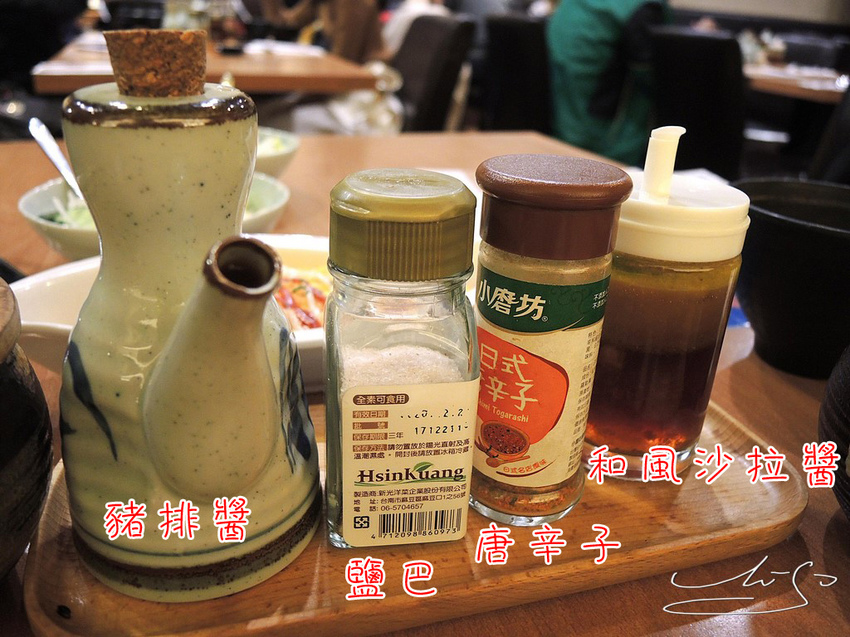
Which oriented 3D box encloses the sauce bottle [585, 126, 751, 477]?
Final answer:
[{"bbox_3d":[0.079,-0.008,0.242,0.054,0.120,0.054,2,25,-1],"label":"sauce bottle"}]

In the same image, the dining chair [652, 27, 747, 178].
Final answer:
[{"bbox_3d":[0.913,-0.368,1.998,0.540,0.850,0.440,-3,26,-11],"label":"dining chair"}]

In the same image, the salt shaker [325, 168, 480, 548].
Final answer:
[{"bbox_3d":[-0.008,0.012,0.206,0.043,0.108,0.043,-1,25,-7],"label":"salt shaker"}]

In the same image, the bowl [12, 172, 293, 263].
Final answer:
[{"bbox_3d":[-0.150,-0.044,0.401,0.142,0.059,0.142,2,25,-1],"label":"bowl"}]

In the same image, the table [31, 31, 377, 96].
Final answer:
[{"bbox_3d":[-0.645,-0.408,2.071,0.680,0.740,1.280,-7,27,-18],"label":"table"}]

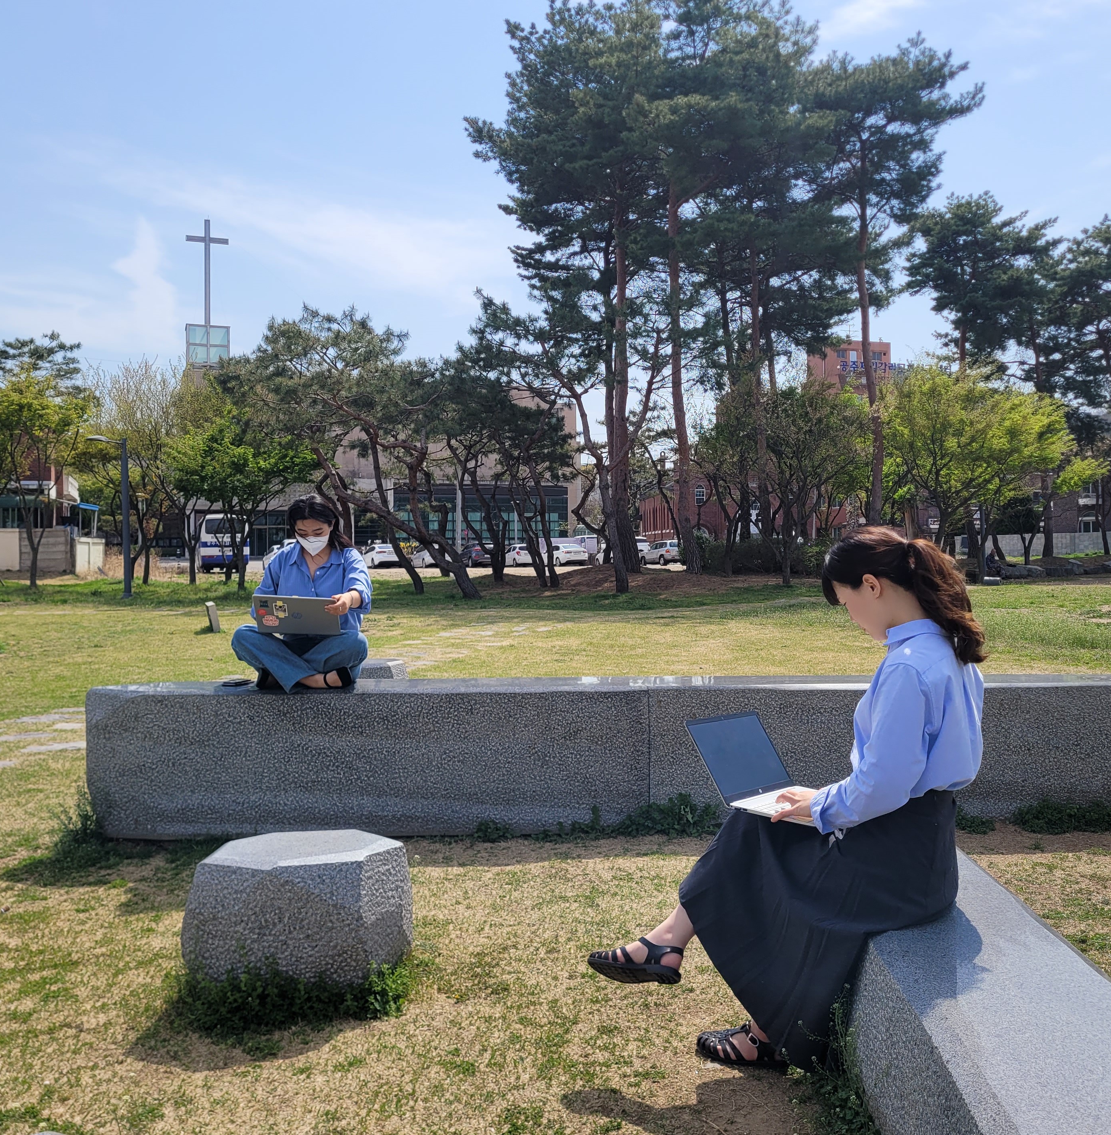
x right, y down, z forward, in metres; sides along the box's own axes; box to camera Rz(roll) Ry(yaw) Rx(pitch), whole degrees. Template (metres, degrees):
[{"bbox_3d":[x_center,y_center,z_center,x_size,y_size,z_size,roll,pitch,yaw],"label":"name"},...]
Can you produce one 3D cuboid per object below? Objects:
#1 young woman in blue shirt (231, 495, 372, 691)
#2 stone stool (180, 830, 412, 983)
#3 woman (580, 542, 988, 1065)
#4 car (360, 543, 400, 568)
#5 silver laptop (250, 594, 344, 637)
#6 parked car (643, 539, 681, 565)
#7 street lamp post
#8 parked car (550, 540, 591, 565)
[{"bbox_3d":[-1.058,0.099,4.743,0.570,0.800,0.620,0,1,-6],"label":"young woman in blue shirt"},{"bbox_3d":[-0.721,0.924,3.178,0.610,0.340,0.540,0,1,-11],"label":"stone stool"},{"bbox_3d":[0.490,0.506,2.540,0.880,1.190,0.460,1,1,28],"label":"woman"},{"bbox_3d":[-11.124,-0.725,73.000,1.820,1.450,4.650,0,1,-18],"label":"car"},{"bbox_3d":[-1.043,0.186,4.604,0.332,0.170,0.380,0,1,-6],"label":"silver laptop"},{"bbox_3d":[7.697,-1.026,79.995,1.830,1.720,4.500,-1,1,-25],"label":"parked car"},{"bbox_3d":[-10.588,-1.195,26.982,1.040,3.850,0.280,0,1,0],"label":"street lamp post"},{"bbox_3d":[0.921,-0.850,76.998,1.840,1.460,4.750,0,1,-16],"label":"parked car"}]

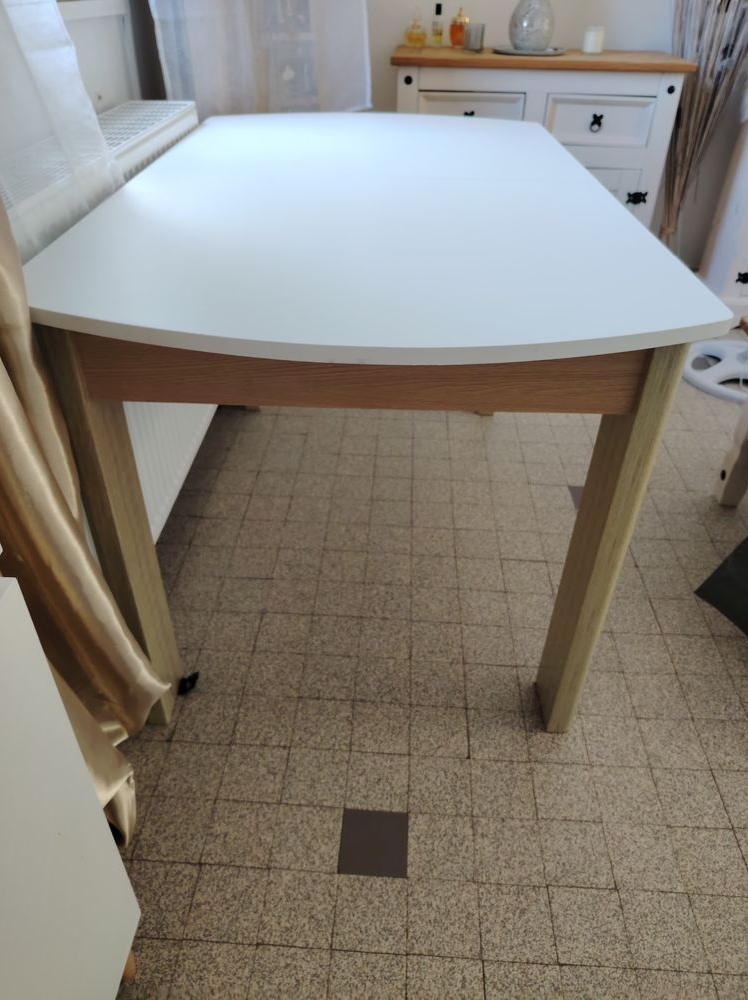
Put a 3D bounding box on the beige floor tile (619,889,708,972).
[{"bbox_3d":[0.395,0.594,0.955,0.100,0.010,0.100,3,37,2],"label":"beige floor tile"}]

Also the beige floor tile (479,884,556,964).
[{"bbox_3d":[0.196,0.584,0.958,0.099,0.010,0.099,3,37,2],"label":"beige floor tile"}]

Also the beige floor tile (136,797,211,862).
[{"bbox_3d":[-0.299,0.505,1.058,0.100,0.010,0.100,3,37,2],"label":"beige floor tile"}]

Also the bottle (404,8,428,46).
[{"bbox_3d":[0.146,-1.629,2.395,0.068,0.106,0.060,3,37,2],"label":"bottle"}]

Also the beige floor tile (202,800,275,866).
[{"bbox_3d":[-0.202,0.508,1.051,0.098,0.010,0.098,3,37,2],"label":"beige floor tile"}]

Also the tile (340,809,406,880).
[{"bbox_3d":[0.002,0.516,1.043,0.099,0.010,0.099,3,37,2],"label":"tile"}]

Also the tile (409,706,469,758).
[{"bbox_3d":[0.113,0.403,1.206,0.100,0.010,0.100,3,37,2],"label":"tile"}]

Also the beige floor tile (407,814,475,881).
[{"bbox_3d":[0.102,0.523,1.047,0.100,0.010,0.100,3,37,2],"label":"beige floor tile"}]

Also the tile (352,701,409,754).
[{"bbox_3d":[0.011,0.397,1.202,0.099,0.010,0.099,3,37,2],"label":"tile"}]

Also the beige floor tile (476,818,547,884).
[{"bbox_3d":[0.201,0.526,1.039,0.100,0.010,0.100,3,37,2],"label":"beige floor tile"}]

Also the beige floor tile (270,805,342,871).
[{"bbox_3d":[-0.098,0.511,1.046,0.099,0.010,0.099,3,37,2],"label":"beige floor tile"}]

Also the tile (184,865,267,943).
[{"bbox_3d":[-0.204,0.566,0.972,0.100,0.010,0.100,3,37,2],"label":"tile"}]

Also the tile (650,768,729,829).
[{"bbox_3d":[0.504,0.479,1.111,0.100,0.010,0.100,3,37,2],"label":"tile"}]

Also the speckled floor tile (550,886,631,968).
[{"bbox_3d":[0.298,0.593,0.961,0.100,0.010,0.100,3,37,2],"label":"speckled floor tile"}]

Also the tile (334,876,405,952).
[{"bbox_3d":[-0.003,0.577,0.965,0.100,0.010,0.100,3,37,2],"label":"tile"}]

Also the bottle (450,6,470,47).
[{"bbox_3d":[0.310,-1.659,2.437,0.068,0.118,0.050,3,37,2],"label":"bottle"}]

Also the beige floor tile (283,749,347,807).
[{"bbox_3d":[-0.093,0.454,1.132,0.100,0.010,0.100,3,37,2],"label":"beige floor tile"}]

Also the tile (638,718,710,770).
[{"bbox_3d":[0.511,0.420,1.187,0.099,0.010,0.099,3,37,2],"label":"tile"}]

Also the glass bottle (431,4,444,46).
[{"bbox_3d":[0.228,-1.714,2.509,0.039,0.134,0.039,3,37,2],"label":"glass bottle"}]

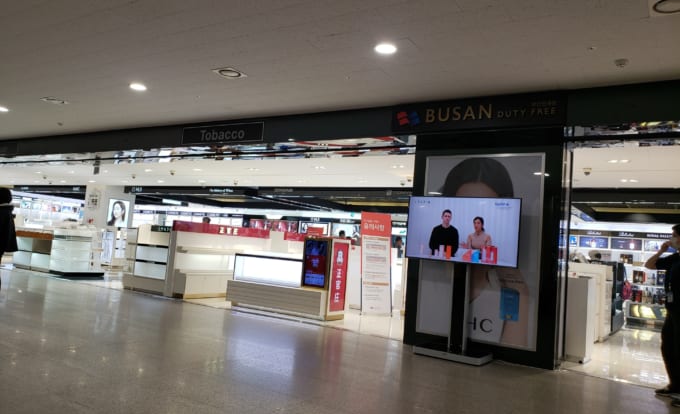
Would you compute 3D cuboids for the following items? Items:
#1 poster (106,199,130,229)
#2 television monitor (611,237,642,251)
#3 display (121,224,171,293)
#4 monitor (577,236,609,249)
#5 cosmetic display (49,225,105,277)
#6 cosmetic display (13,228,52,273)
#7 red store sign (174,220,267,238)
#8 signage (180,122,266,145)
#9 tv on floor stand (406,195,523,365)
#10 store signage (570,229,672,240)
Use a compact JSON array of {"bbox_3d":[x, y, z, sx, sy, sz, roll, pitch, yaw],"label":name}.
[{"bbox_3d":[-8.254,0.266,19.125,0.060,1.000,0.850,2,-5,31],"label":"poster"},{"bbox_3d":[5.775,0.755,10.283,0.540,0.220,0.060,2,-4,32],"label":"television monitor"},{"bbox_3d":[-3.719,1.043,10.372,1.280,1.330,0.500,2,-4,32],"label":"display"},{"bbox_3d":[7.681,1.089,15.461,0.784,0.318,0.060,2,-5,31],"label":"monitor"},{"bbox_3d":[-6.499,1.126,12.659,0.680,1.120,0.970,2,-5,31],"label":"cosmetic display"},{"bbox_3d":[-7.521,1.116,13.054,1.470,0.980,0.600,2,-4,32],"label":"cosmetic display"},{"bbox_3d":[-2.383,0.488,10.519,2.210,0.195,0.120,7,-4,-43],"label":"red store sign"},{"bbox_3d":[-2.095,-1.279,8.941,1.888,0.305,0.060,2,-5,31],"label":"signage"},{"bbox_3d":[1.455,0.842,6.324,1.460,1.970,0.420,2,-4,33],"label":"tv on floor stand"},{"bbox_3d":[8.285,0.810,15.130,2.679,0.193,0.070,2,-5,31],"label":"store signage"}]

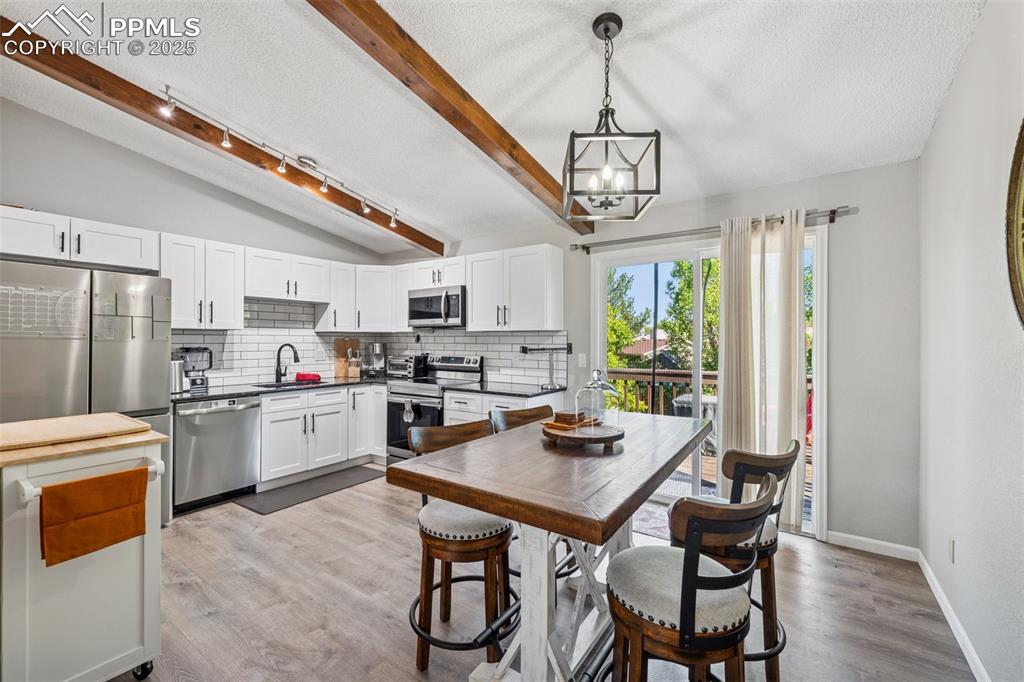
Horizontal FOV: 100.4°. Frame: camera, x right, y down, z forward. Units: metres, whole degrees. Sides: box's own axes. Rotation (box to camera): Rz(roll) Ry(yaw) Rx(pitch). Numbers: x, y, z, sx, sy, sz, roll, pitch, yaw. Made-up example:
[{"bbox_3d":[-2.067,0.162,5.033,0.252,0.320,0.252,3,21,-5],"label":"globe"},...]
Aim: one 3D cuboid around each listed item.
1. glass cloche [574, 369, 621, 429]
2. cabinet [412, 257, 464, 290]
[{"bbox_3d":[0.323,0.225,1.610,0.165,0.234,0.165,0,0,34],"label":"glass cloche"},{"bbox_3d":[-0.680,-0.695,4.585,0.763,0.301,0.330,0,0,34],"label":"cabinet"}]

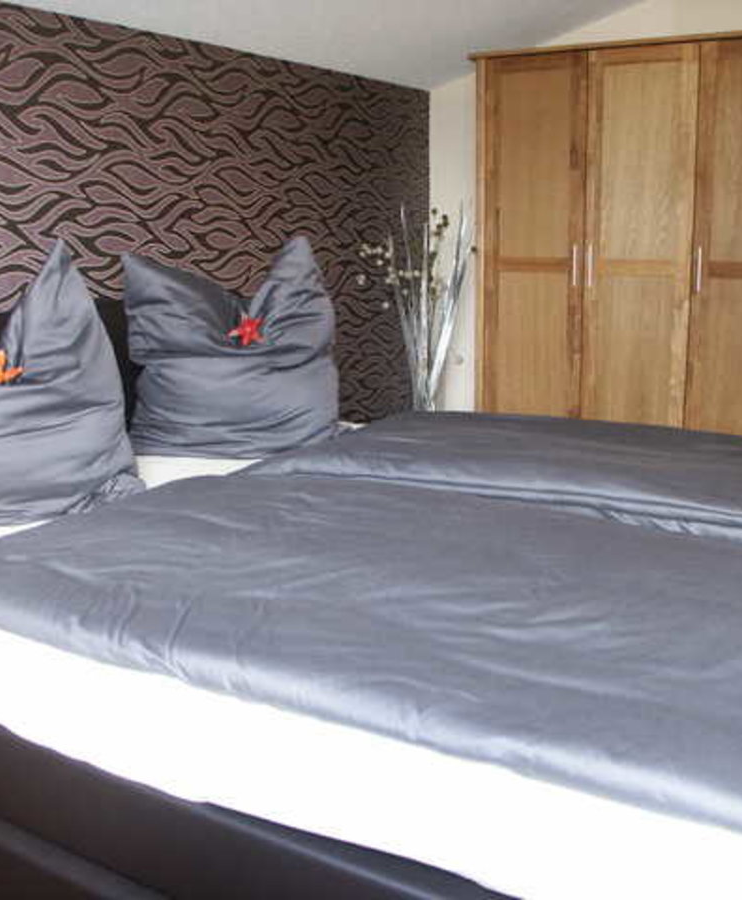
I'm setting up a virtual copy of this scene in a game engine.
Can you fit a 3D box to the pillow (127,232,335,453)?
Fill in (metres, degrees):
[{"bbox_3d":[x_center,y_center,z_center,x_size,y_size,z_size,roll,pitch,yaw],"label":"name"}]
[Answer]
[{"bbox_3d":[-0.420,-0.332,3.079,0.660,0.640,0.310,-7,14,-25],"label":"pillow"}]

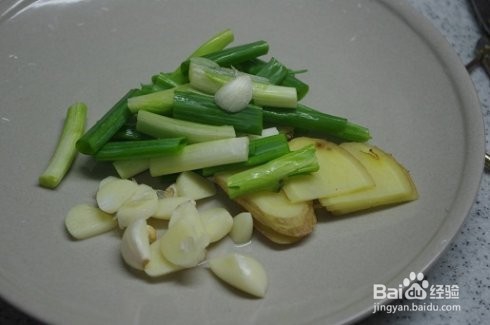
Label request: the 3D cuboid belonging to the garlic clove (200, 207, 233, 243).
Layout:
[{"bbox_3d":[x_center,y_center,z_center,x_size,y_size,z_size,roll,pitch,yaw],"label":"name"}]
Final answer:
[{"bbox_3d":[-0.013,0.028,0.403,0.017,0.010,0.015,-32,54,-21],"label":"garlic clove"}]

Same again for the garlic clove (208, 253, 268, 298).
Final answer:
[{"bbox_3d":[-0.003,0.051,0.389,0.027,0.012,0.014,28,53,17],"label":"garlic clove"}]

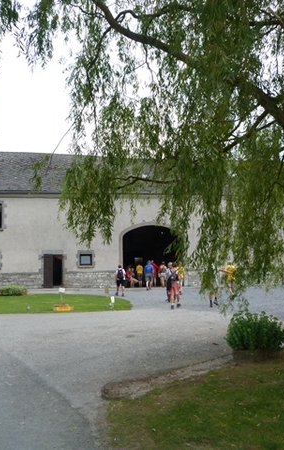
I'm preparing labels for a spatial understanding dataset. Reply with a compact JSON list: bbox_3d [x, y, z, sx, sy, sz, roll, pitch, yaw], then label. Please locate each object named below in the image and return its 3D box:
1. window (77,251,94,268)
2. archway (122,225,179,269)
[{"bbox_3d":[-3.639,2.237,28.184,1.130,1.128,0.150,0,-4,-9],"label":"window"},{"bbox_3d":[0.807,2.101,29.133,4.176,4.124,0.500,0,-4,-9],"label":"archway"}]

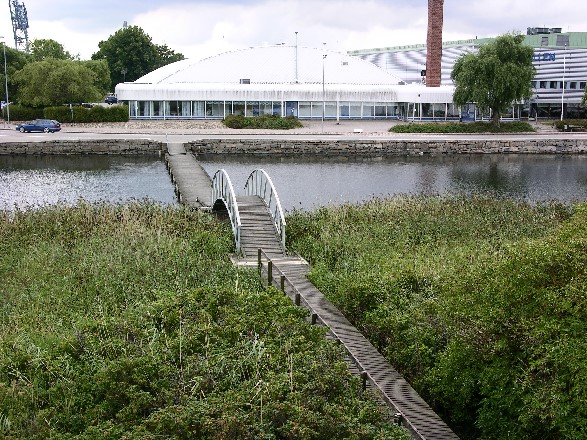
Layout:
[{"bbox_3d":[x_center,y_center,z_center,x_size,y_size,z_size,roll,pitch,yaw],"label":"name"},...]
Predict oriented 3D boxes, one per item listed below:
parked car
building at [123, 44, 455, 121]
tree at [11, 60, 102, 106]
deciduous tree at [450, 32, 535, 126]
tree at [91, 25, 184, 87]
[{"bbox_3d":[-27.155,-10.066,97.707,4.600,1.460,1.760,1,10,8],"label":"parked car"},{"bbox_3d":[-0.968,-19.579,127.526,42.000,9.800,34.000,0,10,0],"label":"building"},{"bbox_3d":[-31.346,-17.723,122.772,11.800,7.800,10.500,0,10,0],"label":"tree"},{"bbox_3d":[22.371,-15.833,103.818,9.500,10.600,9.000,0,10,0],"label":"deciduous tree"},{"bbox_3d":[-30.025,-30.411,177.412,18.100,14.300,16.000,0,10,0],"label":"tree"}]

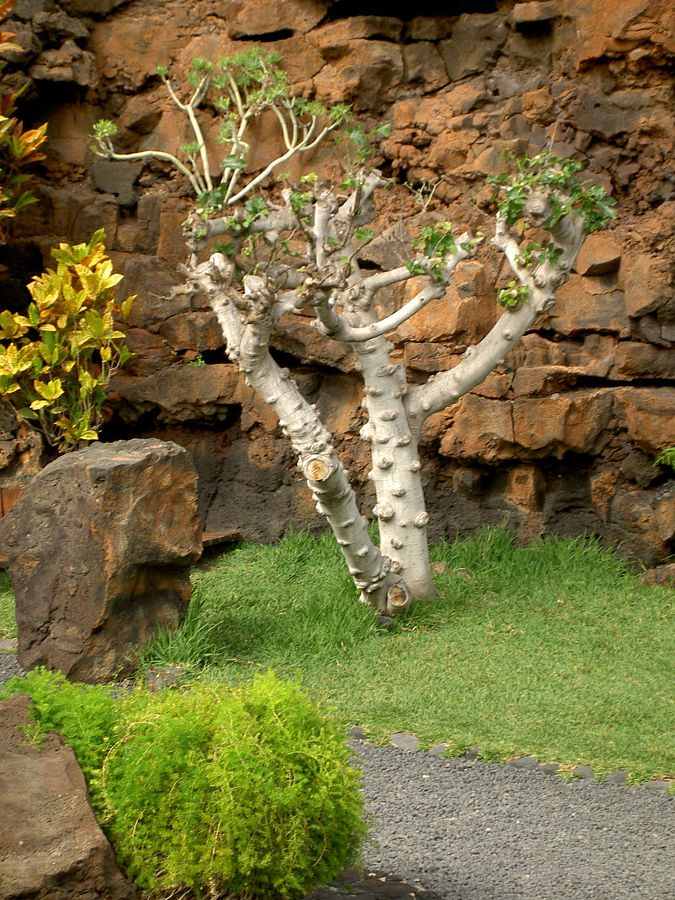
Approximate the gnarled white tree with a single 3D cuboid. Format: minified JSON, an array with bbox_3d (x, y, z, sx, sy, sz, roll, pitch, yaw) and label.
[{"bbox_3d":[0.071,-0.488,11.100,2.193,2.369,1.600,0,5,0],"label":"gnarled white tree"}]

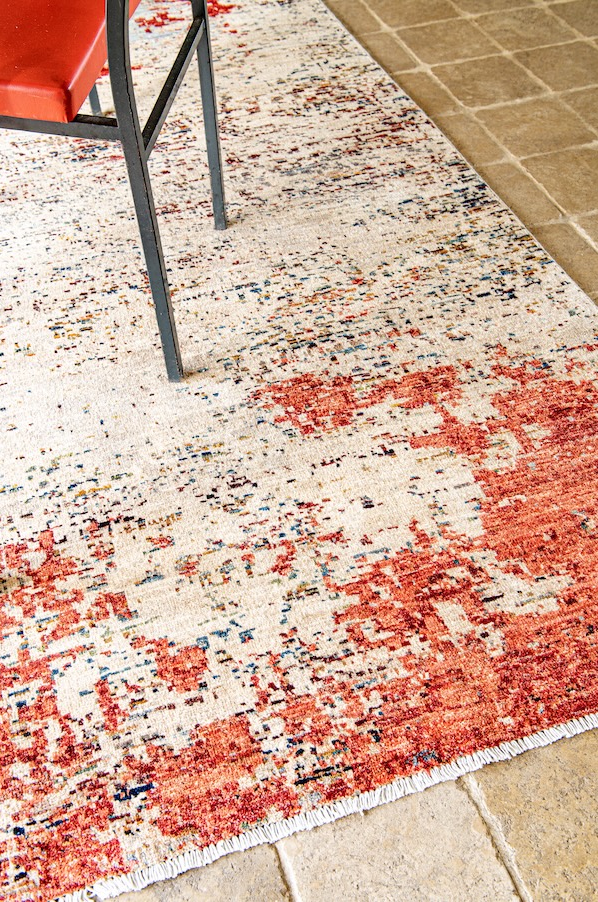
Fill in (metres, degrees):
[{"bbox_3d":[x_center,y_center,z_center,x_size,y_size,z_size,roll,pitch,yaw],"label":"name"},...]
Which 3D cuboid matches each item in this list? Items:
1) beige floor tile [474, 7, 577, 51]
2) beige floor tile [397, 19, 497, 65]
[{"bbox_3d":[0.566,-1.057,2.202,0.195,0.012,0.197,-15,51,-12],"label":"beige floor tile"},{"bbox_3d":[0.365,-1.004,2.158,0.189,0.012,0.199,-15,51,-12],"label":"beige floor tile"}]

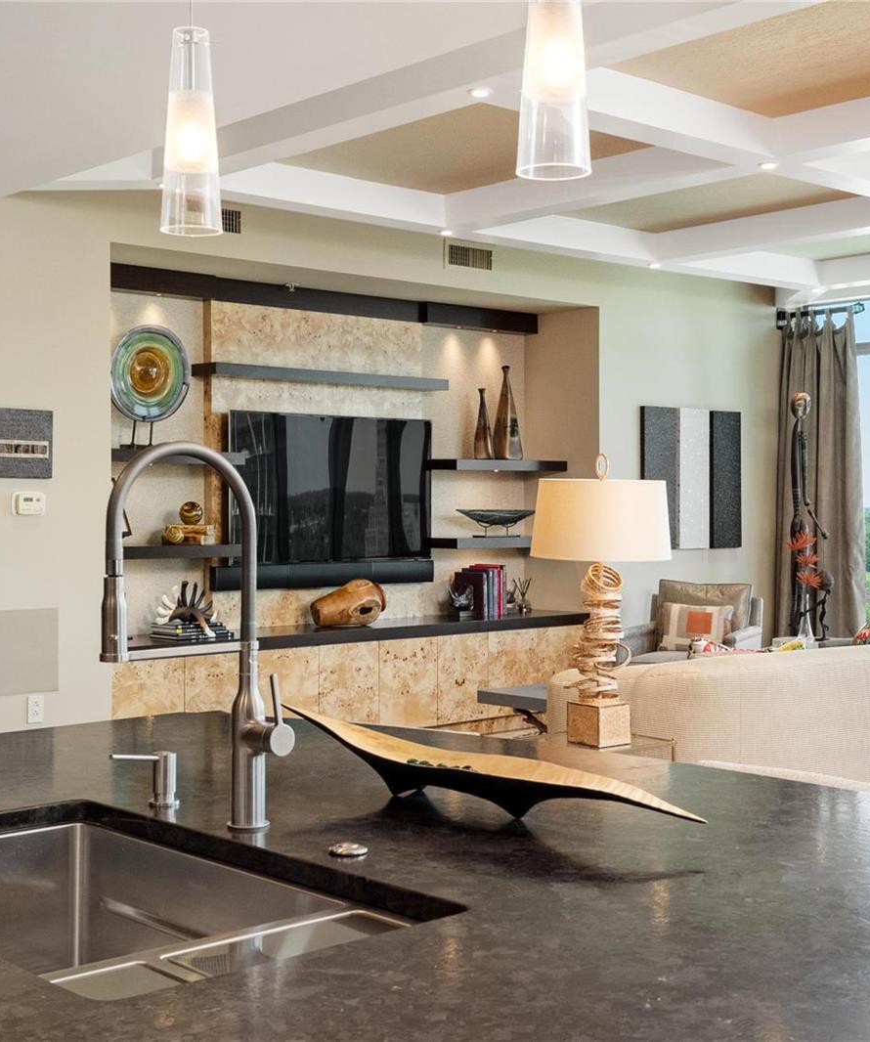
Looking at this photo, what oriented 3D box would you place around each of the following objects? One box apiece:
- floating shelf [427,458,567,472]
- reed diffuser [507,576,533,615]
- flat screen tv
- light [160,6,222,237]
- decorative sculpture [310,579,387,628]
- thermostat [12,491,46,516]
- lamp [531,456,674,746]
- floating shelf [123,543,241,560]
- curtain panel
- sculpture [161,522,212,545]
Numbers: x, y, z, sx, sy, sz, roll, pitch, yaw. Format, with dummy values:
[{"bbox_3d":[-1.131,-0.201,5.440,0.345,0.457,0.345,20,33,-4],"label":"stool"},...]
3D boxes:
[{"bbox_3d":[0.350,-0.329,9.464,0.947,0.063,0.361,-1,1,-43],"label":"floating shelf"},{"bbox_3d":[0.540,0.460,9.668,0.120,0.225,0.115,0,0,-43],"label":"reed diffuser"},{"bbox_3d":[-0.559,-0.176,8.634,1.440,0.806,0.065,-1,1,-43],"label":"flat screen tv"},{"bbox_3d":[-0.367,-0.590,2.360,0.094,0.300,0.094,0,0,0],"label":"light"},{"bbox_3d":[-0.478,0.451,8.620,0.410,0.265,0.240,0,0,-24],"label":"decorative sculpture"},{"bbox_3d":[-1.841,-0.077,7.092,0.158,0.108,0.035,0,1,-42],"label":"thermostat"},{"bbox_3d":[0.494,0.236,4.650,0.412,0.868,0.412,0,1,0],"label":"lamp"},{"bbox_3d":[-1.473,0.159,8.046,0.950,0.064,0.368,0,1,-42],"label":"floating shelf"},{"bbox_3d":[2.611,-0.110,10.622,0.160,2.660,0.700,0,1,-42],"label":"curtain panel"},{"bbox_3d":[-1.261,0.071,8.005,0.225,0.120,0.140,0,0,-42],"label":"sculpture"}]

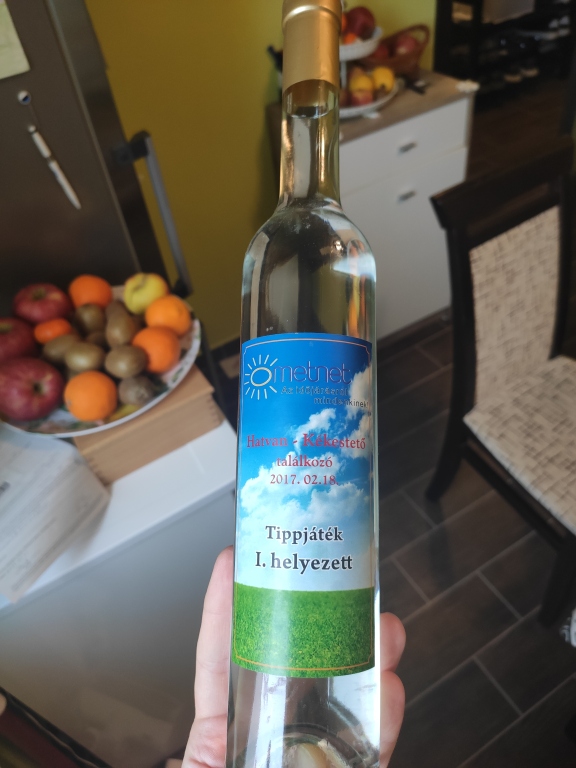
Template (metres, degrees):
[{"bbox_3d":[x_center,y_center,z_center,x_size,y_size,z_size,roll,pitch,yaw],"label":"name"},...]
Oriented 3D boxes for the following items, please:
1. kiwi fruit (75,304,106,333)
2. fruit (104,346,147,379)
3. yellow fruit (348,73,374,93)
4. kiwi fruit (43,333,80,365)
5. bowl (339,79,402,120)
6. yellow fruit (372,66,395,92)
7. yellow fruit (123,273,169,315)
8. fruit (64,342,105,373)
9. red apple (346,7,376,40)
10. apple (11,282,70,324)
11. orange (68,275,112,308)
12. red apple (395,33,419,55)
[{"bbox_3d":[-0.309,-0.101,0.900,0.043,0.043,0.054,-16,42,-7],"label":"kiwi fruit"},{"bbox_3d":[-0.225,-0.031,0.800,0.060,0.047,0.049,-5,44,5],"label":"fruit"},{"bbox_3d":[0.183,-0.749,1.438,0.062,0.060,0.062,-5,44,5],"label":"yellow fruit"},{"bbox_3d":[-0.339,-0.054,0.865,0.057,0.043,0.043,-23,43,-15],"label":"kiwi fruit"},{"bbox_3d":[0.133,-0.758,1.530,0.320,0.070,0.320,-5,44,5],"label":"bowl"},{"bbox_3d":[0.235,-0.758,1.437,0.062,0.065,0.062,-5,44,5],"label":"yellow fruit"},{"bbox_3d":[-0.235,-0.149,0.955,0.071,0.067,0.071,-9,41,0],"label":"yellow fruit"},{"bbox_3d":[-0.289,-0.038,0.821,0.059,0.046,0.049,-5,44,5],"label":"fruit"},{"bbox_3d":[0.173,-0.846,1.356,0.072,0.072,0.072,-5,44,5],"label":"red apple"},{"bbox_3d":[-0.397,-0.122,0.930,0.085,0.075,0.085,-9,41,0],"label":"apple"},{"bbox_3d":[-0.324,-0.147,0.949,0.071,0.068,0.071,-5,44,5],"label":"orange"},{"bbox_3d":[0.326,-0.936,1.588,0.068,0.065,0.068,-5,44,5],"label":"red apple"}]

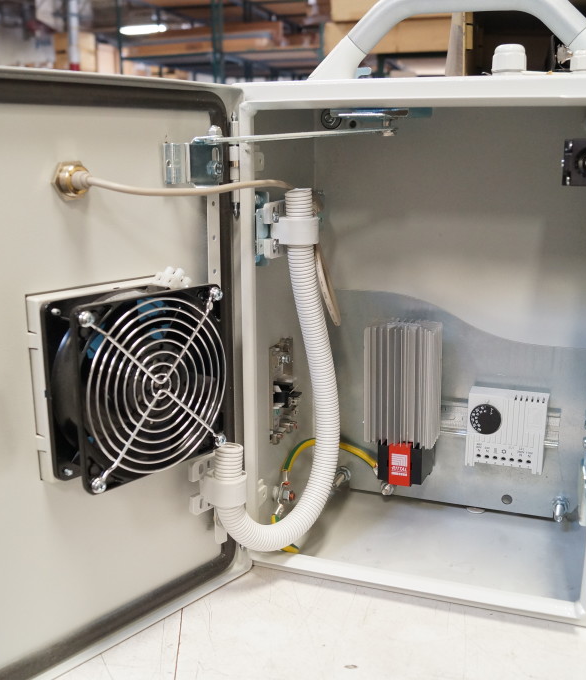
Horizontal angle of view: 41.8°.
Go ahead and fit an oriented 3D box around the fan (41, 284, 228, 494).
[{"bbox_3d":[-0.102,0.026,0.510,0.038,0.119,0.119,11,18,40],"label":"fan"}]

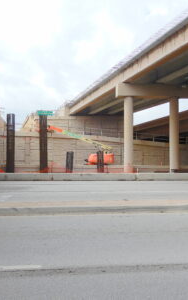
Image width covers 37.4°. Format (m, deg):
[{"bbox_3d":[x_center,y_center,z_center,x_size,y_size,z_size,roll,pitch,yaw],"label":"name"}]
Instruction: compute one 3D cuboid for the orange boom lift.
[{"bbox_3d":[-1.720,-0.200,33.500,8.600,5.100,2.400,0,-1,0],"label":"orange boom lift"}]

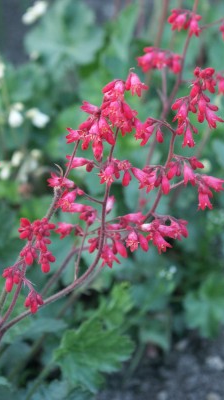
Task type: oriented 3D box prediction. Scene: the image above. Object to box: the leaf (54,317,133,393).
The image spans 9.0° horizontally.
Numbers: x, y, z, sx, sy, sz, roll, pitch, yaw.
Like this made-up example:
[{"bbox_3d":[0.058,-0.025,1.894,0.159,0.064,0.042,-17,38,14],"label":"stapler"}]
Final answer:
[{"bbox_3d":[-0.009,0.083,0.760,0.043,0.025,0.036,0,32,0],"label":"leaf"}]

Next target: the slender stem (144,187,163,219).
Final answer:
[{"bbox_3d":[0.021,0.001,0.705,0.008,0.015,0.006,0,32,0],"label":"slender stem"}]

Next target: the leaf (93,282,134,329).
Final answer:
[{"bbox_3d":[0.001,0.059,0.785,0.024,0.019,0.022,0,32,0],"label":"leaf"}]

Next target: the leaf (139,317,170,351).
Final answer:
[{"bbox_3d":[0.026,0.080,0.850,0.020,0.015,0.017,0,32,0],"label":"leaf"}]

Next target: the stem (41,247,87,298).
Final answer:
[{"bbox_3d":[-0.024,0.037,0.730,0.025,0.026,0.014,0,32,0],"label":"stem"}]

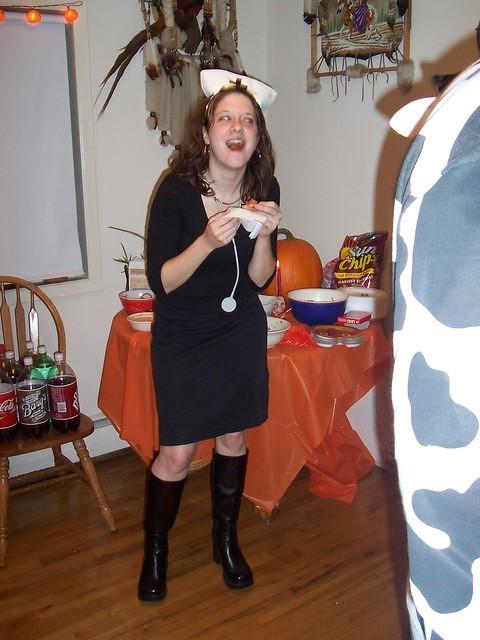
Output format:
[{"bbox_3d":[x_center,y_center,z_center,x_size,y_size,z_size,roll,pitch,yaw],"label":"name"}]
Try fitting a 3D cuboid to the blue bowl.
[{"bbox_3d":[0.330,-0.060,2.921,0.245,0.107,0.245,0,16,0],"label":"blue bowl"}]

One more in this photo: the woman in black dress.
[{"bbox_3d":[-0.100,0.085,2.225,0.470,1.700,0.430,-6,17,-21],"label":"woman in black dress"}]

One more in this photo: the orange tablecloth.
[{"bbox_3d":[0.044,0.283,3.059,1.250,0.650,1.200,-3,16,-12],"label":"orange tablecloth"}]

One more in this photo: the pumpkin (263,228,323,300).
[{"bbox_3d":[0.221,-0.266,3.248,0.345,0.325,0.345,0,16,0],"label":"pumpkin"}]

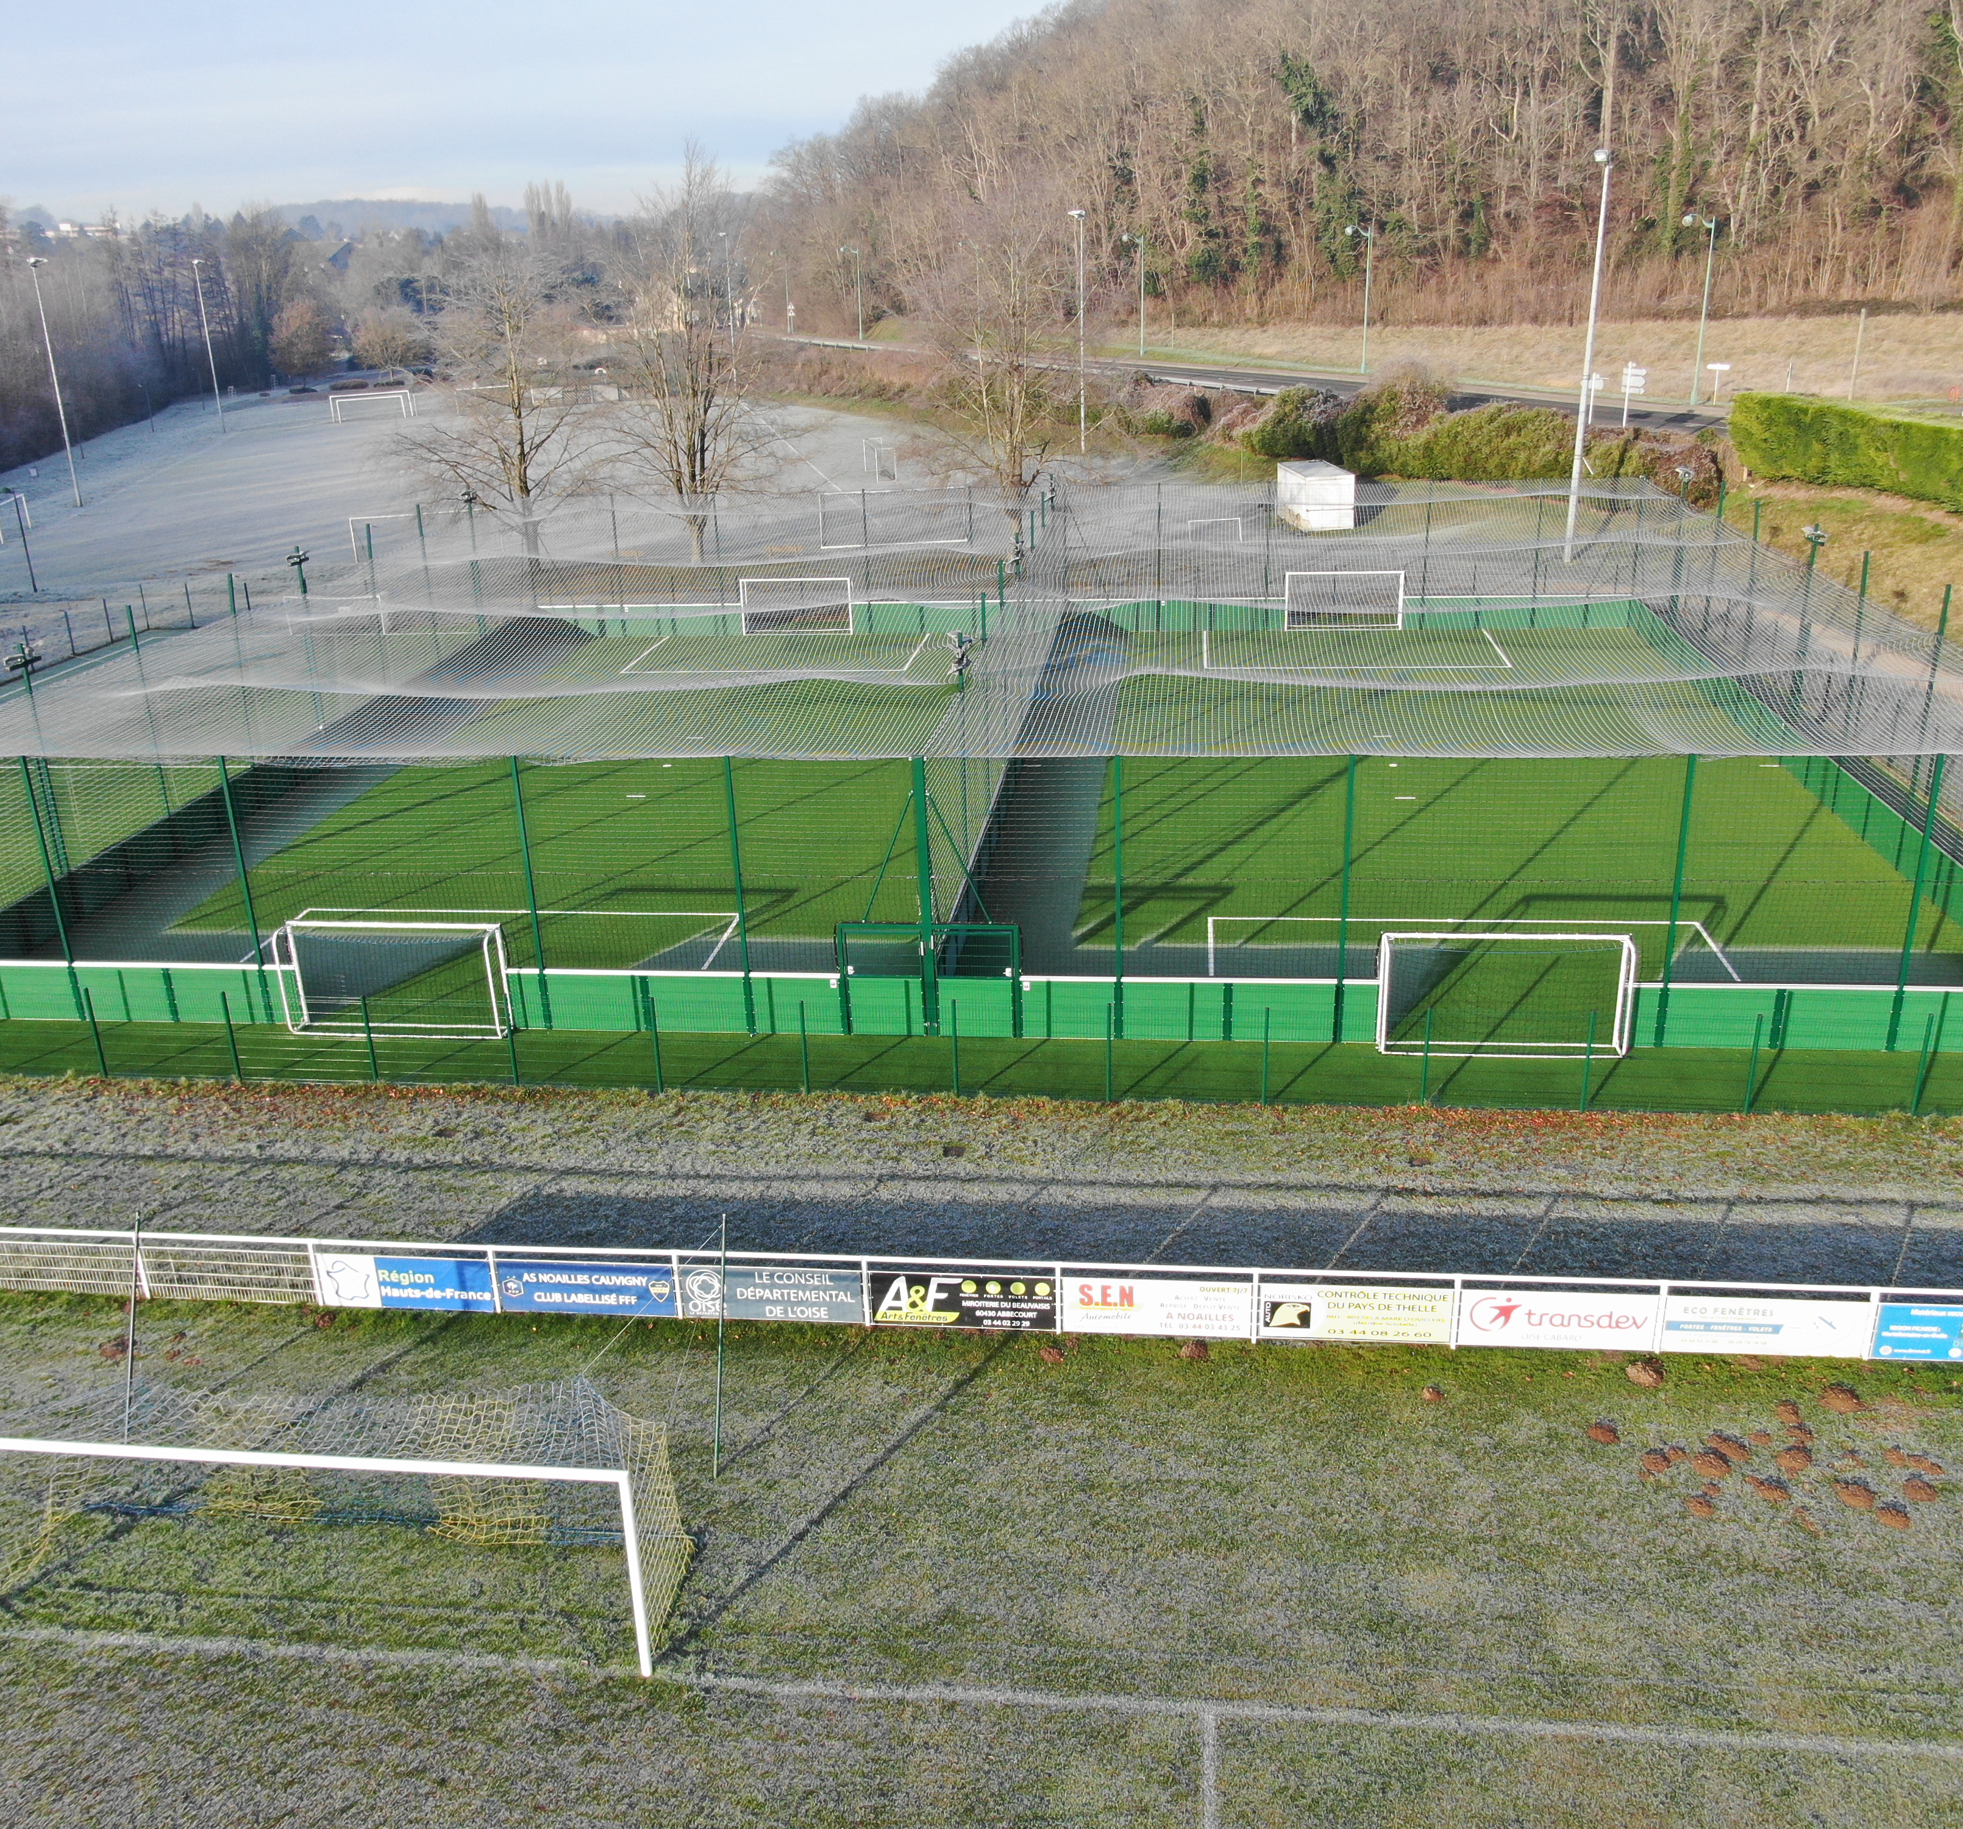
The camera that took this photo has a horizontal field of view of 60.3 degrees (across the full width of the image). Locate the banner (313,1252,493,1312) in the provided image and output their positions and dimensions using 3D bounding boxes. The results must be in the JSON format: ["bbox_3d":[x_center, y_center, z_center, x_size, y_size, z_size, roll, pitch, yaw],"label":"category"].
[{"bbox_3d":[-7.769,4.996,22.874,2.420,0.800,0.040,0,22,7],"label":"banner"}]

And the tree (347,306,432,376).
[{"bbox_3d":[-72.261,-69.293,205.094,9.600,8.900,9.600,1,22,7],"label":"tree"}]

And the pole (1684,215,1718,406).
[{"bbox_3d":[38.987,-33.022,93.142,2.000,9.600,0.450,-6,22,-9],"label":"pole"}]

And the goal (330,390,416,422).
[{"bbox_3d":[-58.675,-49.178,162.937,7.500,2.480,1.800,-8,22,-15],"label":"goal"}]

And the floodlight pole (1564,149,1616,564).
[{"bbox_3d":[24.311,-22.206,68.222,0.800,15.800,0.800,-8,22,-13],"label":"floodlight pole"}]

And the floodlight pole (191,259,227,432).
[{"bbox_3d":[-65.081,-48.095,143.489,1.000,13.940,0.900,-6,21,-10],"label":"floodlight pole"}]

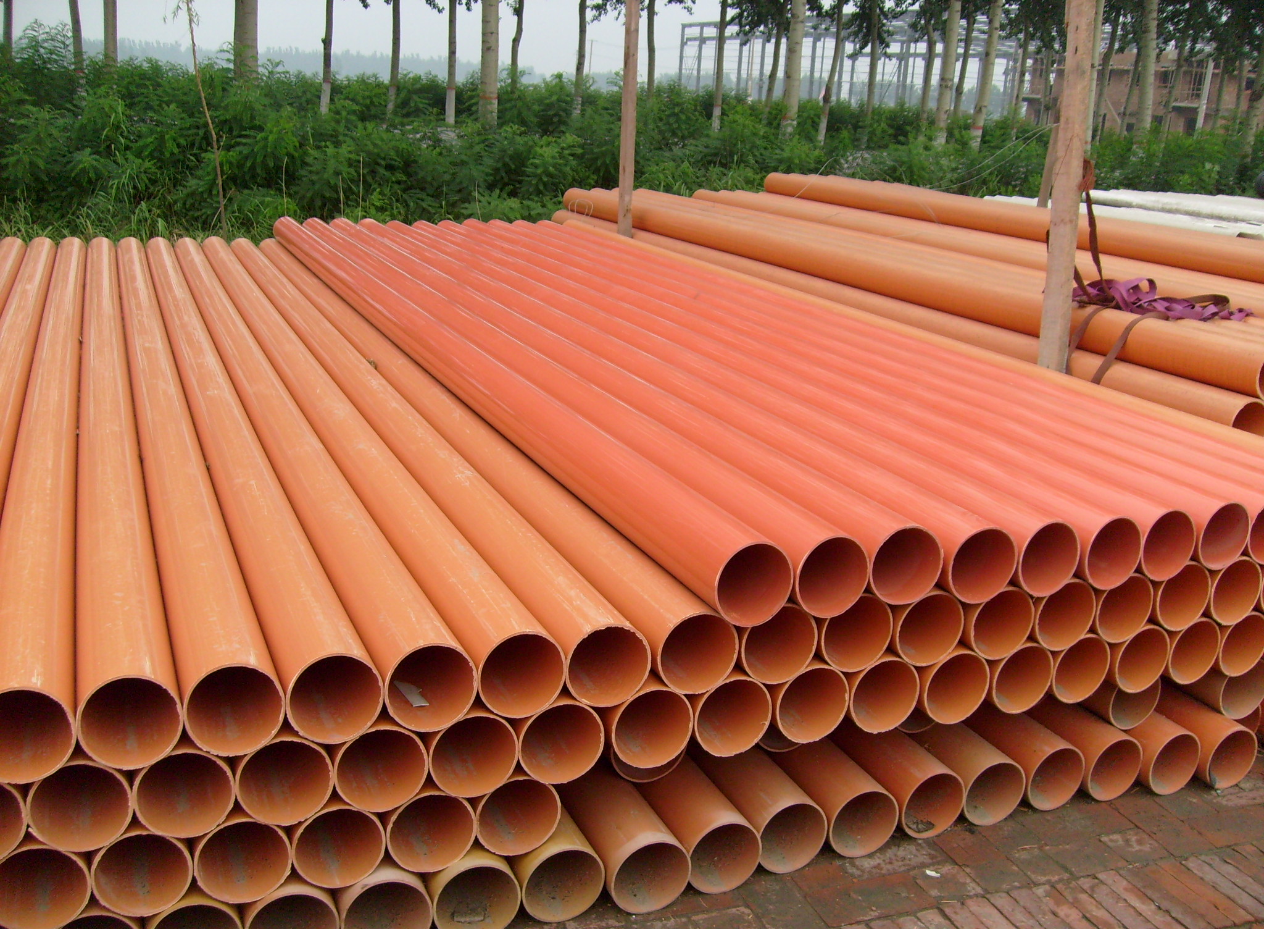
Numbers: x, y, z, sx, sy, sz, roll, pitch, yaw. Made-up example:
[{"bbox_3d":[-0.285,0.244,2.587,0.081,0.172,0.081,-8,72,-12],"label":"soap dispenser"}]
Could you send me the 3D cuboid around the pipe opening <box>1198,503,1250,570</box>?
[{"bbox_3d":[1.336,0.151,2.966,0.166,0.166,0.100,-5,17,-23],"label":"pipe opening"}]

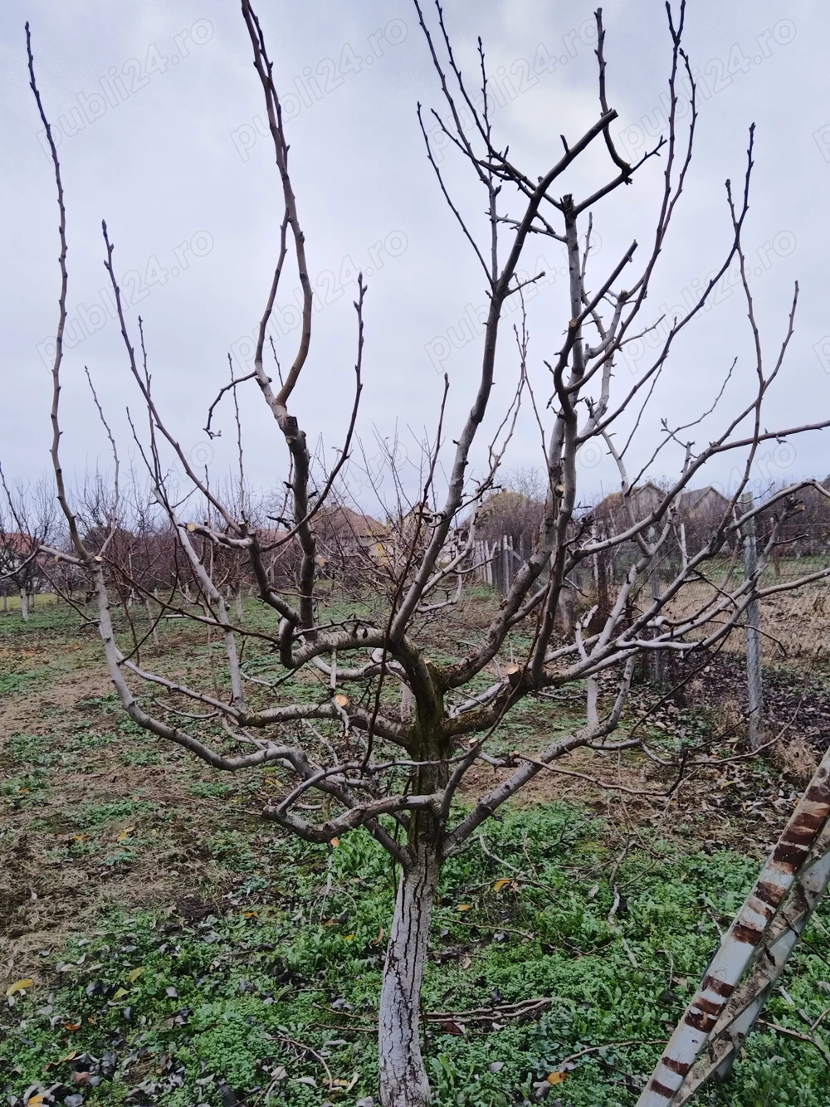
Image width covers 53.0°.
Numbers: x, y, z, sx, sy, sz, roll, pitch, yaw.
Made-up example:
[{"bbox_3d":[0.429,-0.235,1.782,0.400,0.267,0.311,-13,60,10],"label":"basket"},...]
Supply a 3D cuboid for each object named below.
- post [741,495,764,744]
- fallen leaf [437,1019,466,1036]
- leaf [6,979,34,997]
[{"bbox_3d":[2.574,0.491,6.370,0.090,1.974,0.090,-2,-1,7],"label":"post"},{"bbox_3d":[0.109,1.438,2.520,0.085,0.026,0.055,0,0,5],"label":"fallen leaf"},{"bbox_3d":[-1.297,1.426,2.730,0.095,0.022,0.045,0,0,-28],"label":"leaf"}]

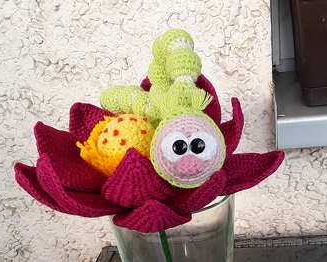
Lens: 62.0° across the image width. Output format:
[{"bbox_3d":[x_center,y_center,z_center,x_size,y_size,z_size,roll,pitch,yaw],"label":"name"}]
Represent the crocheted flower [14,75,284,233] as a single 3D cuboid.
[{"bbox_3d":[-0.014,0.011,0.285,0.272,0.115,0.225,-5,20,0],"label":"crocheted flower"}]

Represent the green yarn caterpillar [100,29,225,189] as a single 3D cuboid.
[{"bbox_3d":[-0.010,-0.025,0.265,0.136,0.145,0.127,-4,15,5],"label":"green yarn caterpillar"}]

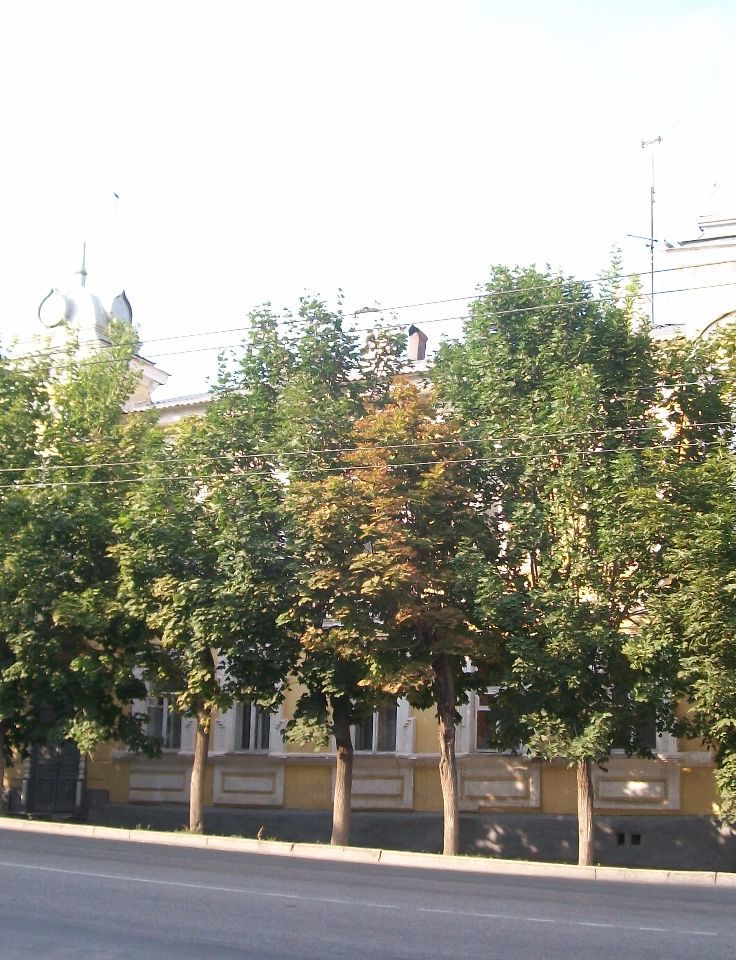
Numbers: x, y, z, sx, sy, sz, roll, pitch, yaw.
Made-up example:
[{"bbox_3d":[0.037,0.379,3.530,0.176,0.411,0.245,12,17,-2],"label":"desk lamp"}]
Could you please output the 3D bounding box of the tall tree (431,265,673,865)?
[{"bbox_3d":[3.071,1.195,22.779,4.017,10.328,4.017,-4,-13,20],"label":"tall tree"}]

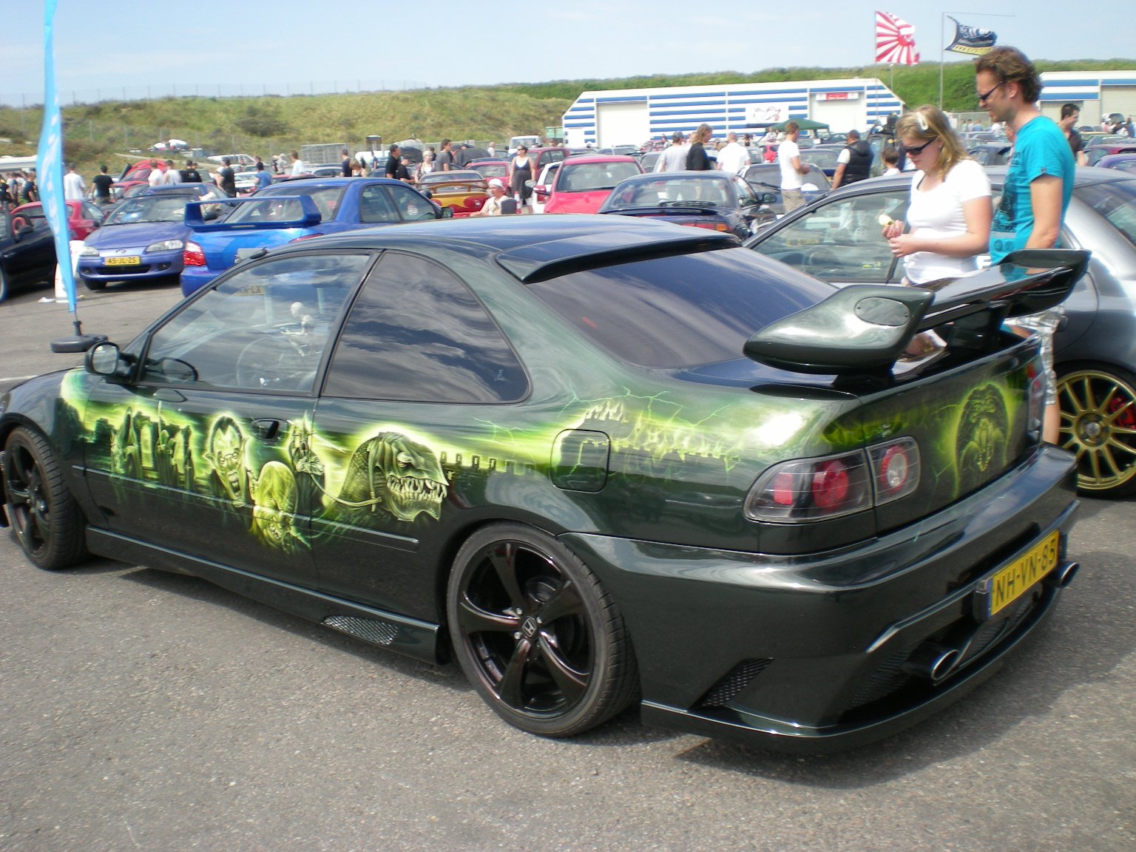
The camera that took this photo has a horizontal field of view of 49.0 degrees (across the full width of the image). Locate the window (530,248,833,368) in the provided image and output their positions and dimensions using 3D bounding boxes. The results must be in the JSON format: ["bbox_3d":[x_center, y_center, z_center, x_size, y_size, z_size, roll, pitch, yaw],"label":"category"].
[{"bbox_3d":[0.445,-0.404,3.757,0.660,0.100,1.200,38,33,27],"label":"window"}]

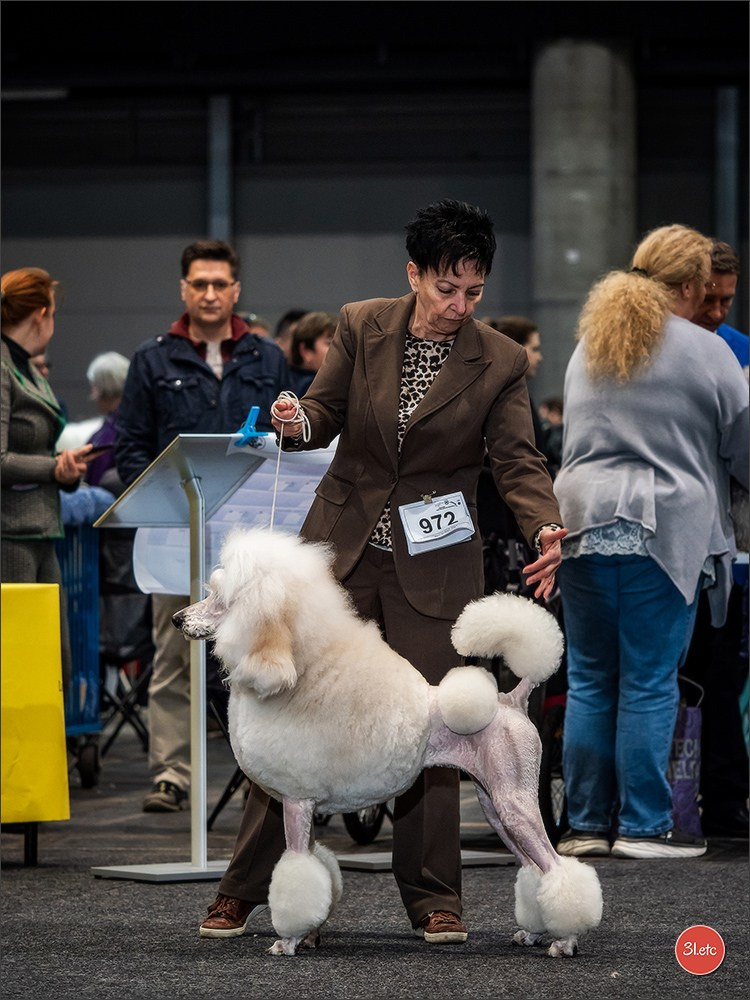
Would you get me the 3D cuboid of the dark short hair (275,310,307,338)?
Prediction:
[{"bbox_3d":[-0.297,-0.661,17.500,0.170,0.160,0.200,0,0,-33],"label":"dark short hair"}]

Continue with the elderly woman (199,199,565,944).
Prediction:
[{"bbox_3d":[0.014,0.153,9.750,0.780,1.590,0.500,0,0,-3],"label":"elderly woman"}]

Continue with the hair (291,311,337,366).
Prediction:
[{"bbox_3d":[-0.205,-0.566,16.000,0.210,0.190,0.180,0,0,37],"label":"hair"}]

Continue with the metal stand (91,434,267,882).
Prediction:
[{"bbox_3d":[-0.459,0.392,11.450,0.420,1.110,0.390,0,0,-35],"label":"metal stand"}]

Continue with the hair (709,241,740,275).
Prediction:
[{"bbox_3d":[0.948,-0.663,12.900,0.180,0.160,0.210,0,0,30],"label":"hair"}]

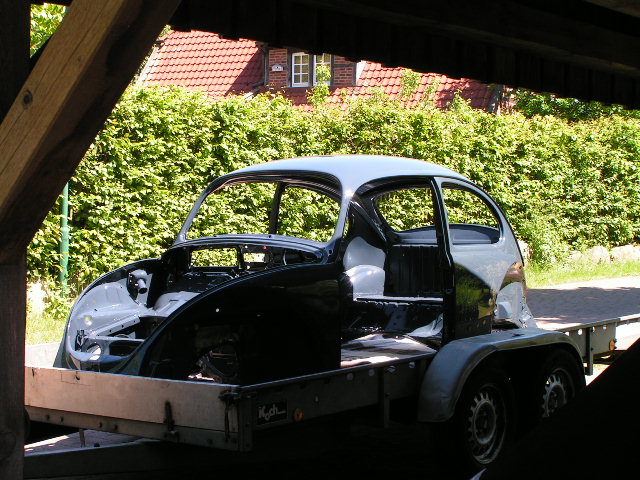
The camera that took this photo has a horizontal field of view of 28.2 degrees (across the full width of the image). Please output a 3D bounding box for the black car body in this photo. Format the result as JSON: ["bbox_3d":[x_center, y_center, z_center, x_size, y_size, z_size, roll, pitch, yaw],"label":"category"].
[{"bbox_3d":[-0.005,0.154,7.155,1.380,1.220,3.500,-1,2,41],"label":"black car body"}]

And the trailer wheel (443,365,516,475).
[{"bbox_3d":[0.736,0.880,6.122,0.170,0.575,0.575,-1,2,41],"label":"trailer wheel"}]

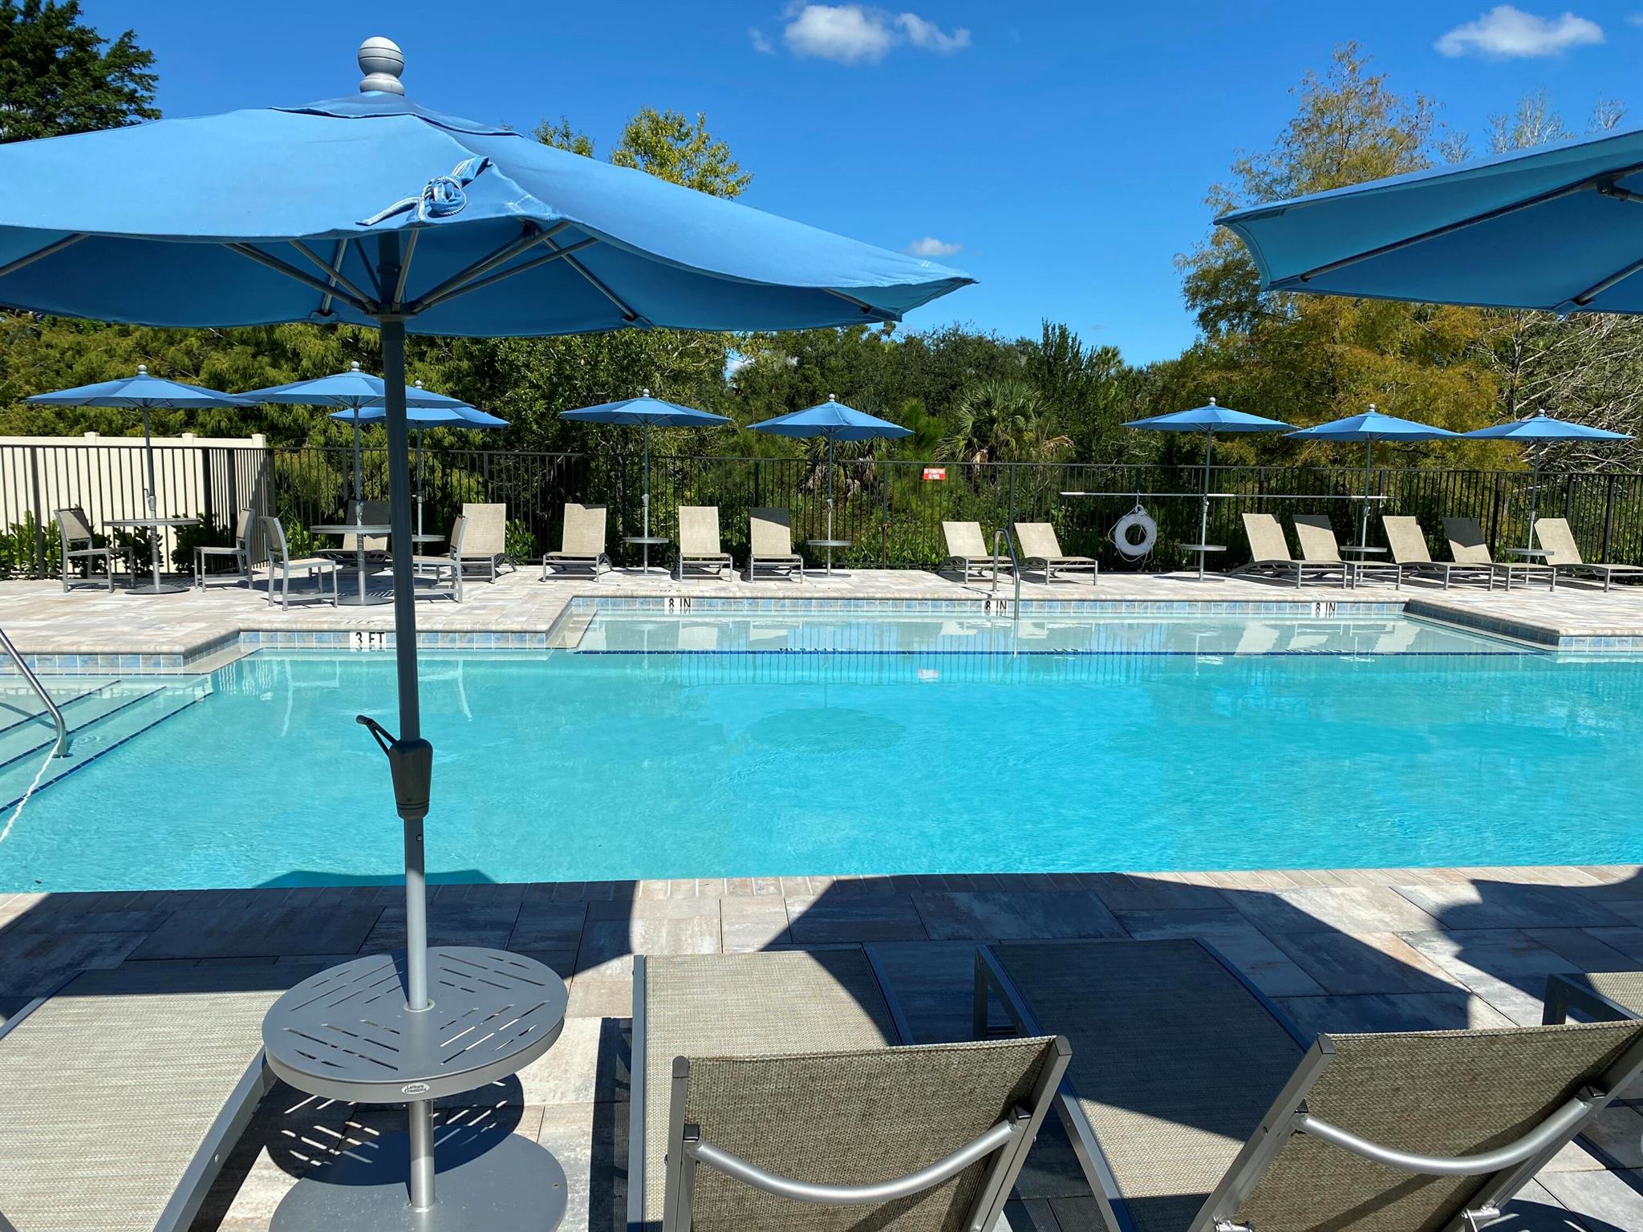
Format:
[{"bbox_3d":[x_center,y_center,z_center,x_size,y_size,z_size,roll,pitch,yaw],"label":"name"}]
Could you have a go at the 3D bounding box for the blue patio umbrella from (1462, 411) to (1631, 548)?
[{"bbox_3d":[9.778,-1.726,16.890,2.200,2.180,2.200,0,7,-6],"label":"blue patio umbrella"}]

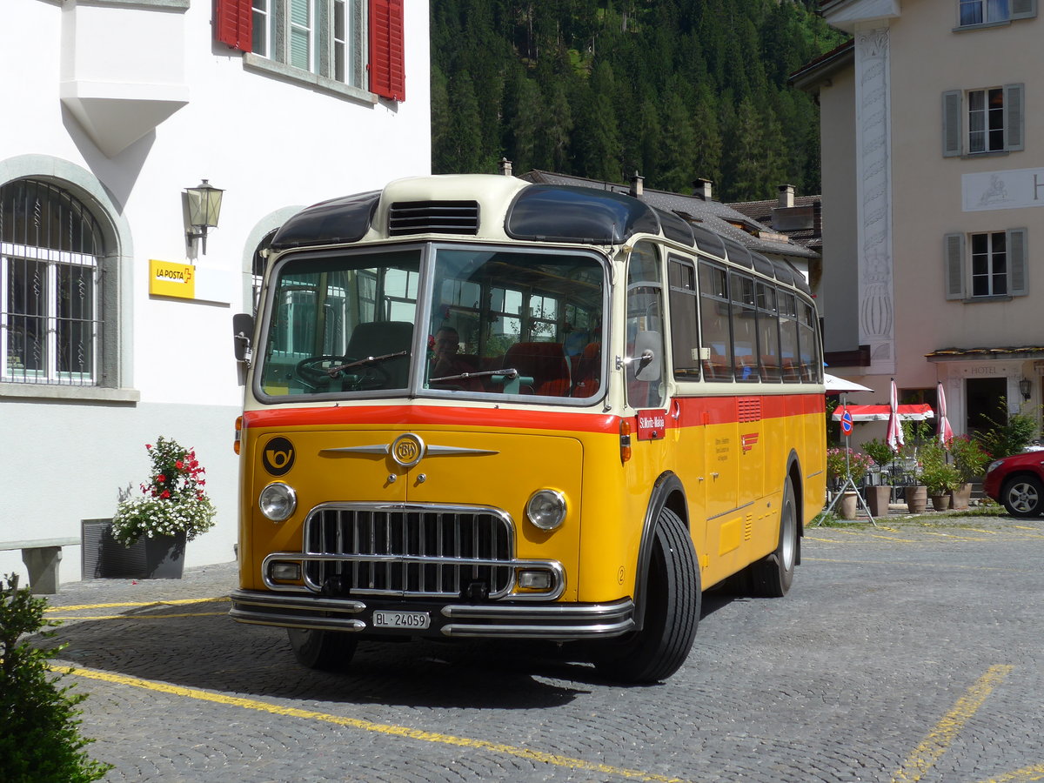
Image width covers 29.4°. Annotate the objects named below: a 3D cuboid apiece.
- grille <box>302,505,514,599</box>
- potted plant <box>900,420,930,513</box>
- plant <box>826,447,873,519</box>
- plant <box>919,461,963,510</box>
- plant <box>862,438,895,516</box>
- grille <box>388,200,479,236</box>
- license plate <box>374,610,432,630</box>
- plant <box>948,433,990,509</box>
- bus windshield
[{"bbox_3d":[-0.597,0.822,10.322,1.151,0.505,0.131,0,0,15],"label":"grille"},{"bbox_3d":[6.368,1.217,32.200,0.450,1.520,0.437,-1,-2,11],"label":"potted plant"},{"bbox_3d":[4.992,1.413,30.500,0.800,1.106,0.776,-1,-2,9],"label":"plant"},{"bbox_3d":[6.882,1.558,32.700,0.715,0.815,0.693,-1,-2,12],"label":"plant"},{"bbox_3d":[5.638,1.342,31.500,0.523,1.239,0.507,-1,-2,10],"label":"plant"},{"bbox_3d":[-0.482,-0.936,10.704,0.515,0.192,0.091,0,0,15],"label":"grille"},{"bbox_3d":[-0.618,1.176,10.250,0.300,0.085,0.020,0,0,15],"label":"license plate"},{"bbox_3d":[7.496,1.358,33.400,0.672,1.241,0.651,-1,-2,13],"label":"plant"},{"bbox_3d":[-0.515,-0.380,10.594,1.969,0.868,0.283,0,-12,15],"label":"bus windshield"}]

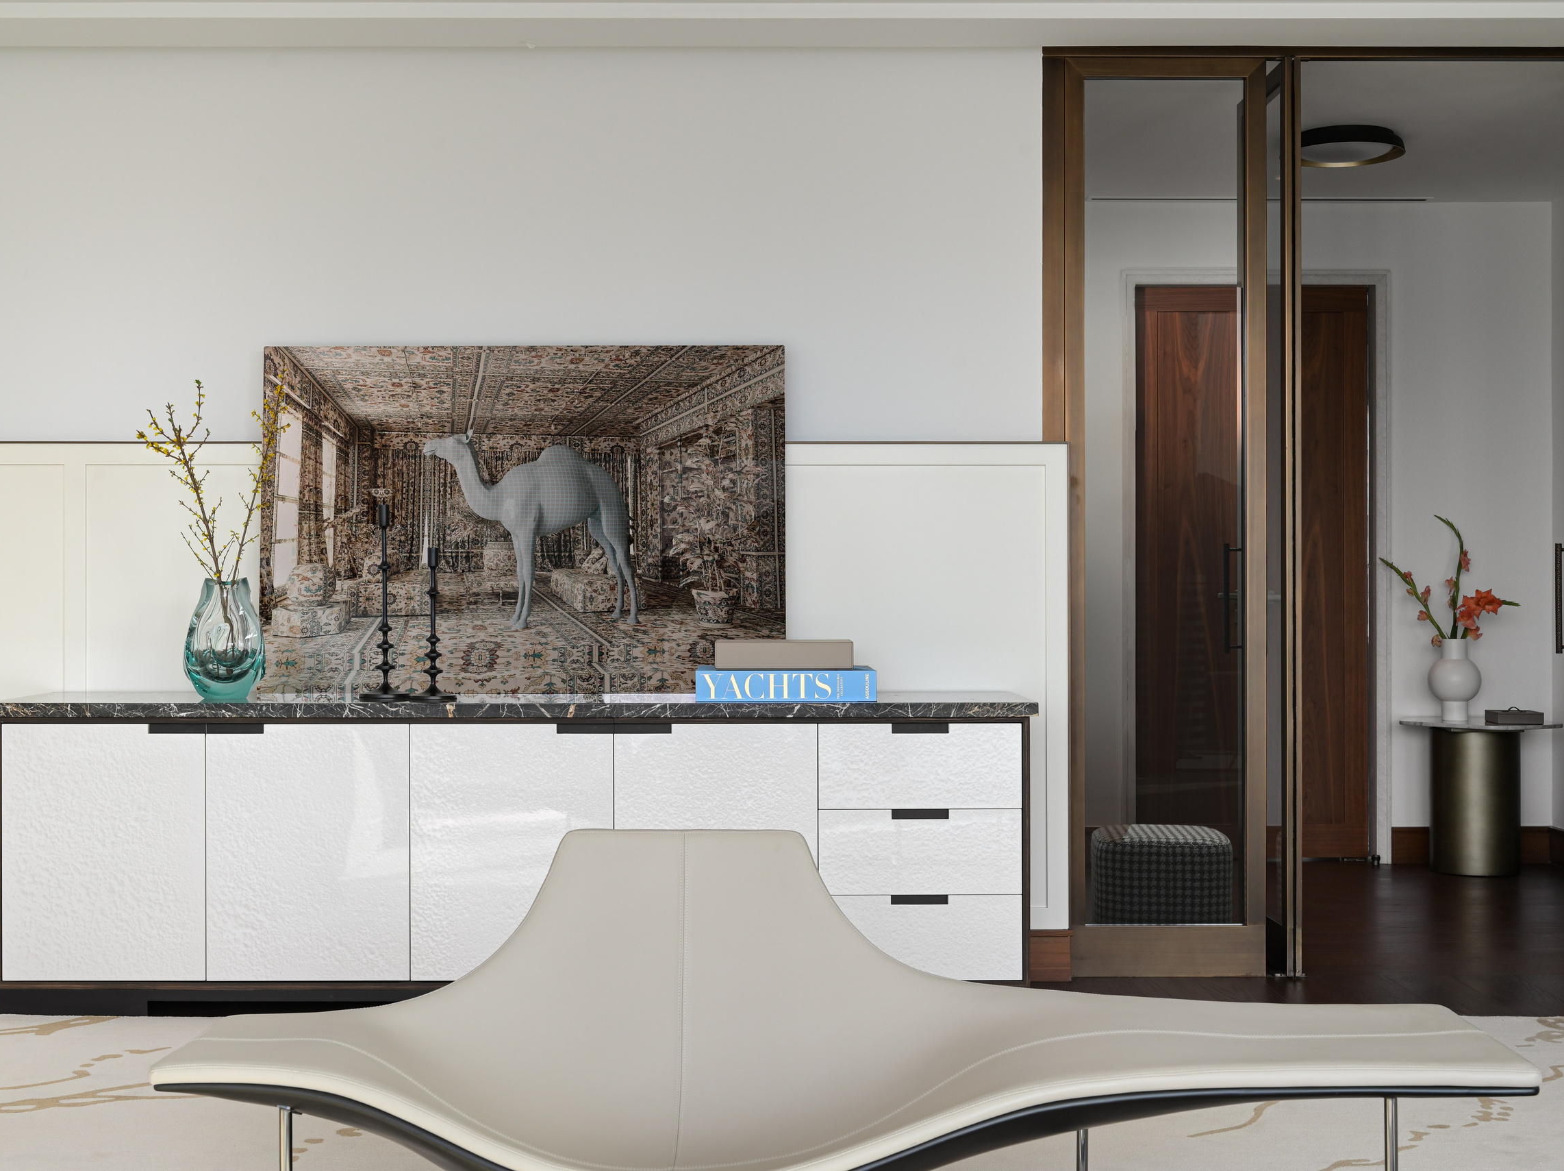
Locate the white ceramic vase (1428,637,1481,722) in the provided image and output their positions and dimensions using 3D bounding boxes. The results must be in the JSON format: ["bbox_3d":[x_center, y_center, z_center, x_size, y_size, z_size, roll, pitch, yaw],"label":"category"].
[{"bbox_3d":[2.448,0.344,7.080,0.195,0.297,0.195,0,0,0],"label":"white ceramic vase"}]

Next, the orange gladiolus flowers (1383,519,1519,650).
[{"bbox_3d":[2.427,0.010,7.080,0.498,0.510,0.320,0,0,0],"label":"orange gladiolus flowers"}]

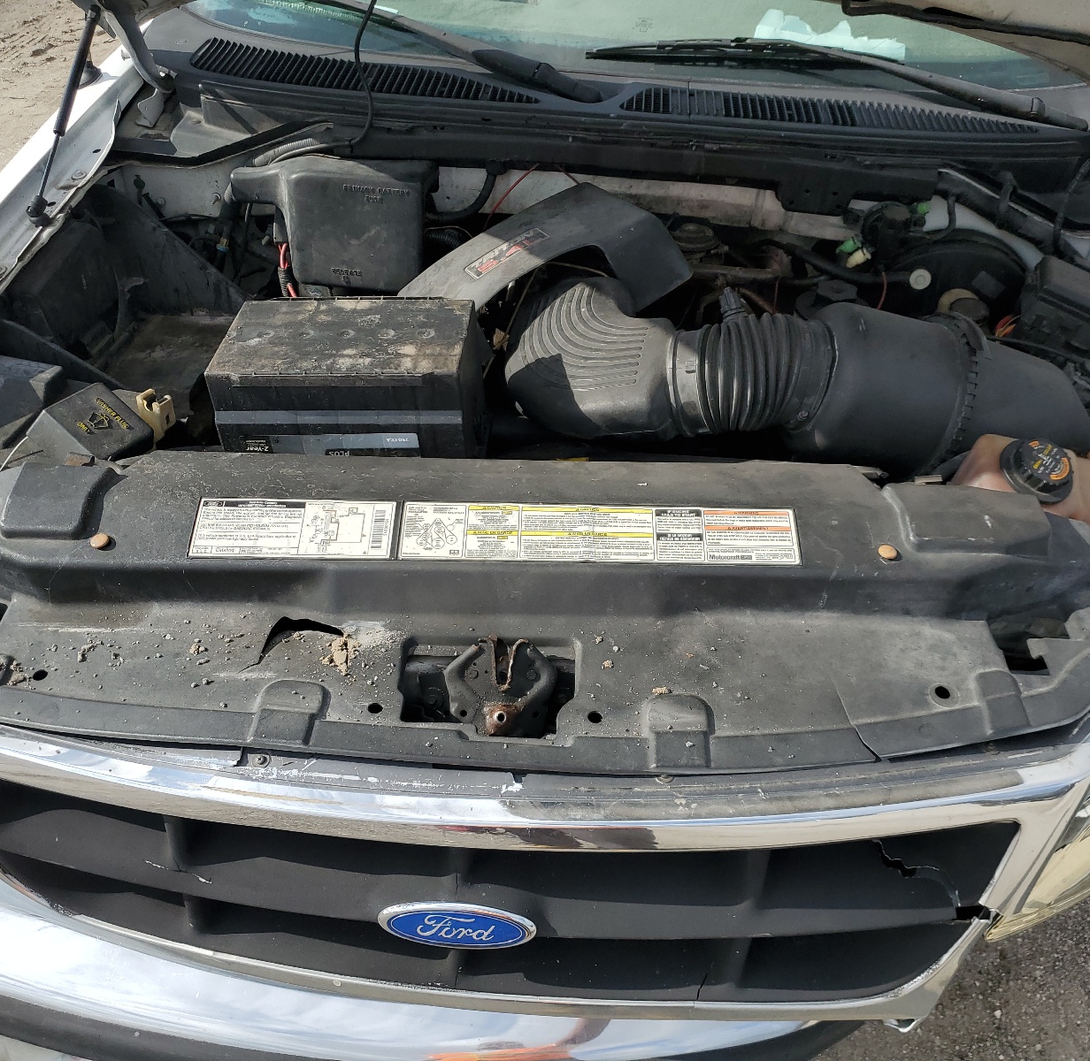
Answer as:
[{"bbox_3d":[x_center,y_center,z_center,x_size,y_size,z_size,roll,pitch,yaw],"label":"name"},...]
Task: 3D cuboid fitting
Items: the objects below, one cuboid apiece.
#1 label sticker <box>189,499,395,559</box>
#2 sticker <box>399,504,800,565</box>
[{"bbox_3d":[-0.257,-0.001,1.091,0.203,0.003,0.071,1,56,0],"label":"label sticker"},{"bbox_3d":[0.056,0.003,1.089,0.406,0.003,0.071,1,56,0],"label":"sticker"}]

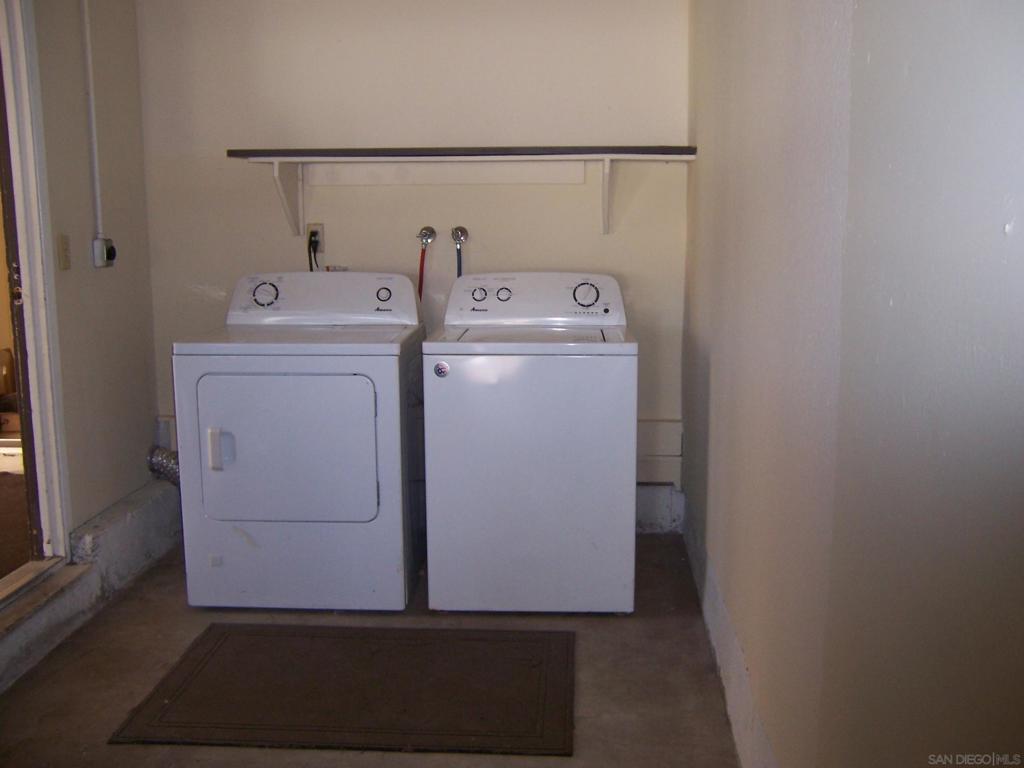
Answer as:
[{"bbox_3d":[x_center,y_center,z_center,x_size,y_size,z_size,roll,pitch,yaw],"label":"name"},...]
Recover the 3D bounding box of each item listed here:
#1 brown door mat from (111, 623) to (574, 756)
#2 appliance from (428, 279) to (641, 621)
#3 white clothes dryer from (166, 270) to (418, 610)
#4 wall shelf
[{"bbox_3d":[-0.415,0.857,2.816,1.187,0.010,0.726,0,10,4],"label":"brown door mat"},{"bbox_3d":[0.076,0.172,3.533,0.695,1.105,0.680,0,10,3],"label":"appliance"},{"bbox_3d":[-0.712,0.175,3.533,0.738,1.105,0.700,0,10,3],"label":"white clothes dryer"},{"bbox_3d":[-0.184,-0.731,3.743,1.720,0.317,0.290,0,10,2],"label":"wall shelf"}]

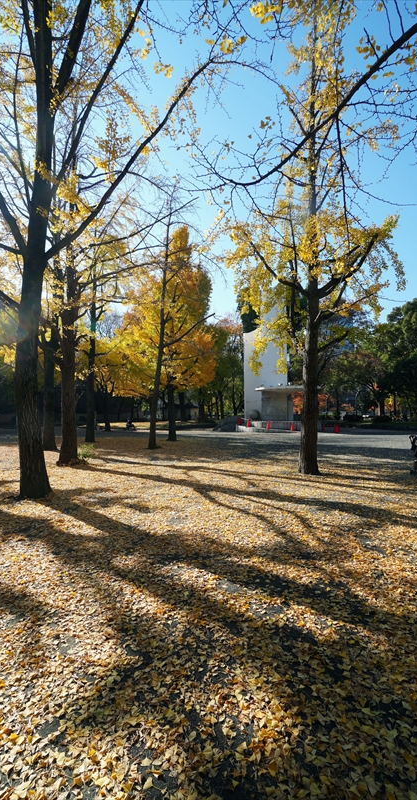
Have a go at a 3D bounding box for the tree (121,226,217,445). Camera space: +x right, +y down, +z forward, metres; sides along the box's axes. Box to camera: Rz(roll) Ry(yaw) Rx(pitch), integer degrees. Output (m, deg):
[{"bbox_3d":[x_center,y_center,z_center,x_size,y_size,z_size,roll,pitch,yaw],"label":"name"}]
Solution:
[{"bbox_3d":[-2.200,-3.400,17.600,5.100,11.700,5.000,0,-2,0],"label":"tree"}]

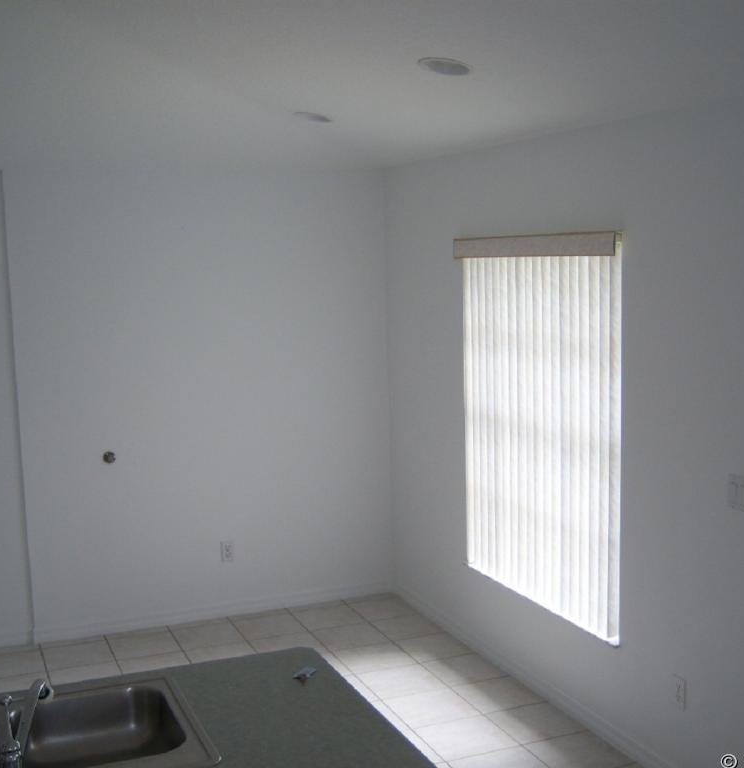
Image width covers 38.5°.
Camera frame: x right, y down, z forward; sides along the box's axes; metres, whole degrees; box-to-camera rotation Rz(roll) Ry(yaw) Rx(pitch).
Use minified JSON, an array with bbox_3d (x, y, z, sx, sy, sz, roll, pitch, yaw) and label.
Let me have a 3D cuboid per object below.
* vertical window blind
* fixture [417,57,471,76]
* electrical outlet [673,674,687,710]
[{"bbox_3d":[0.672,0.161,4.519,0.100,1.560,1.220,-5,8,-23],"label":"vertical window blind"},{"bbox_3d":[0.238,-1.041,3.509,0.190,0.030,0.190,9,2,-24],"label":"fixture"},{"bbox_3d":[1.079,1.088,3.759,0.015,0.114,0.072,-5,8,-23],"label":"electrical outlet"}]

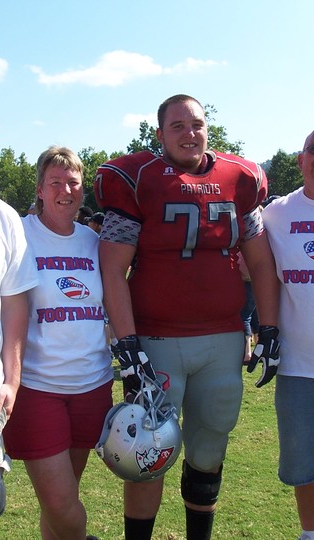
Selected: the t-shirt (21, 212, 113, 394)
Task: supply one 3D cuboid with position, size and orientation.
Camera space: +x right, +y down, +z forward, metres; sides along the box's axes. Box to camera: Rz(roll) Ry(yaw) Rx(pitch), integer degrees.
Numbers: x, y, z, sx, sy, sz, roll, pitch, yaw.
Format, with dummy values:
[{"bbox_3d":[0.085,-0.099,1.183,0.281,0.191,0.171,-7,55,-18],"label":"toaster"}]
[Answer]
[{"bbox_3d":[-0.313,0.117,2.460,0.440,0.610,0.280,-1,3,-14],"label":"t-shirt"}]

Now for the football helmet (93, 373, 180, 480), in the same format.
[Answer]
[{"bbox_3d":[-0.048,0.535,2.410,0.275,0.330,0.245,37,19,-3],"label":"football helmet"}]

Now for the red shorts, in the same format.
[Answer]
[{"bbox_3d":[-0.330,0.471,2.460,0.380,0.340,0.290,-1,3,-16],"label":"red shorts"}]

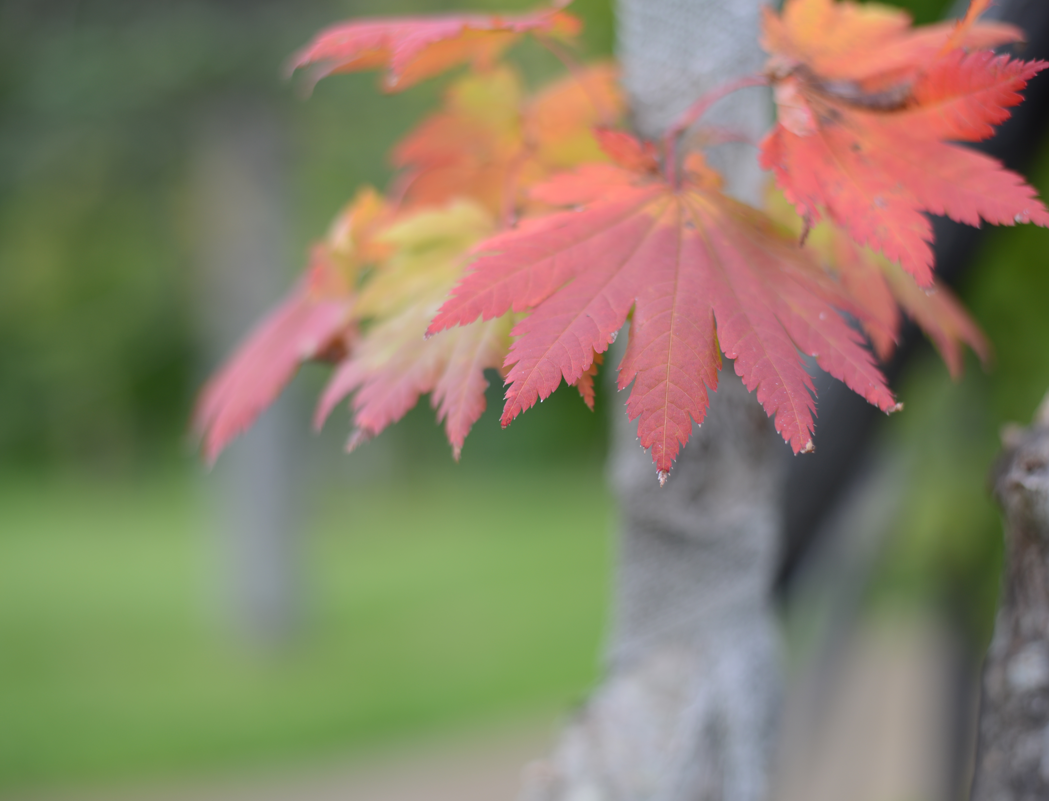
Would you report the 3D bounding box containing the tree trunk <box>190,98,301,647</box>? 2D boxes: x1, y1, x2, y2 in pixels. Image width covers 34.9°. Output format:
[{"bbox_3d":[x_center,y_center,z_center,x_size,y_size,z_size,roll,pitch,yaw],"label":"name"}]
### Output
[{"bbox_3d":[-1.573,-0.163,9.500,0.480,3.150,0.480,-3,0,0],"label":"tree trunk"}]

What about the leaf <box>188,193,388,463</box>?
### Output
[{"bbox_3d":[-0.083,-0.026,0.590,0.070,0.095,0.040,24,-10,45],"label":"leaf"}]

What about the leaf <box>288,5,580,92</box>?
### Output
[{"bbox_3d":[-0.029,-0.114,0.540,0.085,0.030,0.080,1,3,27],"label":"leaf"}]

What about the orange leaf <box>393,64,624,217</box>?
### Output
[{"bbox_3d":[-0.006,-0.096,0.620,0.088,0.062,0.050,0,-21,0],"label":"orange leaf"}]

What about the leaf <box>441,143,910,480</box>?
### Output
[{"bbox_3d":[0.041,-0.028,0.485,0.135,0.112,0.038,0,-33,0],"label":"leaf"}]

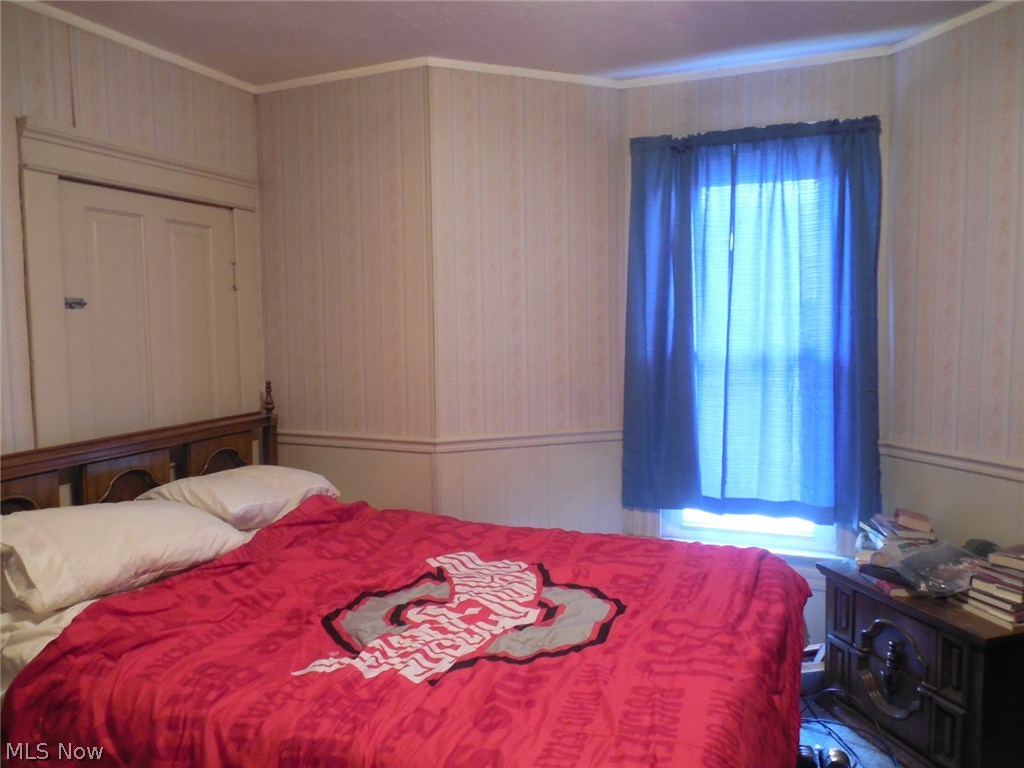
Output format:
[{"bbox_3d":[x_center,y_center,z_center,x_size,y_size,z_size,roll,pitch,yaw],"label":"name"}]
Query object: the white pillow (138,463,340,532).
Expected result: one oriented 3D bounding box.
[{"bbox_3d":[-1.041,0.460,2.986,0.420,0.180,0.680,14,10,21],"label":"white pillow"}]

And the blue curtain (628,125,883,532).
[{"bbox_3d":[0.978,-0.239,3.090,1.045,1.632,0.100,1,5,21],"label":"blue curtain"}]

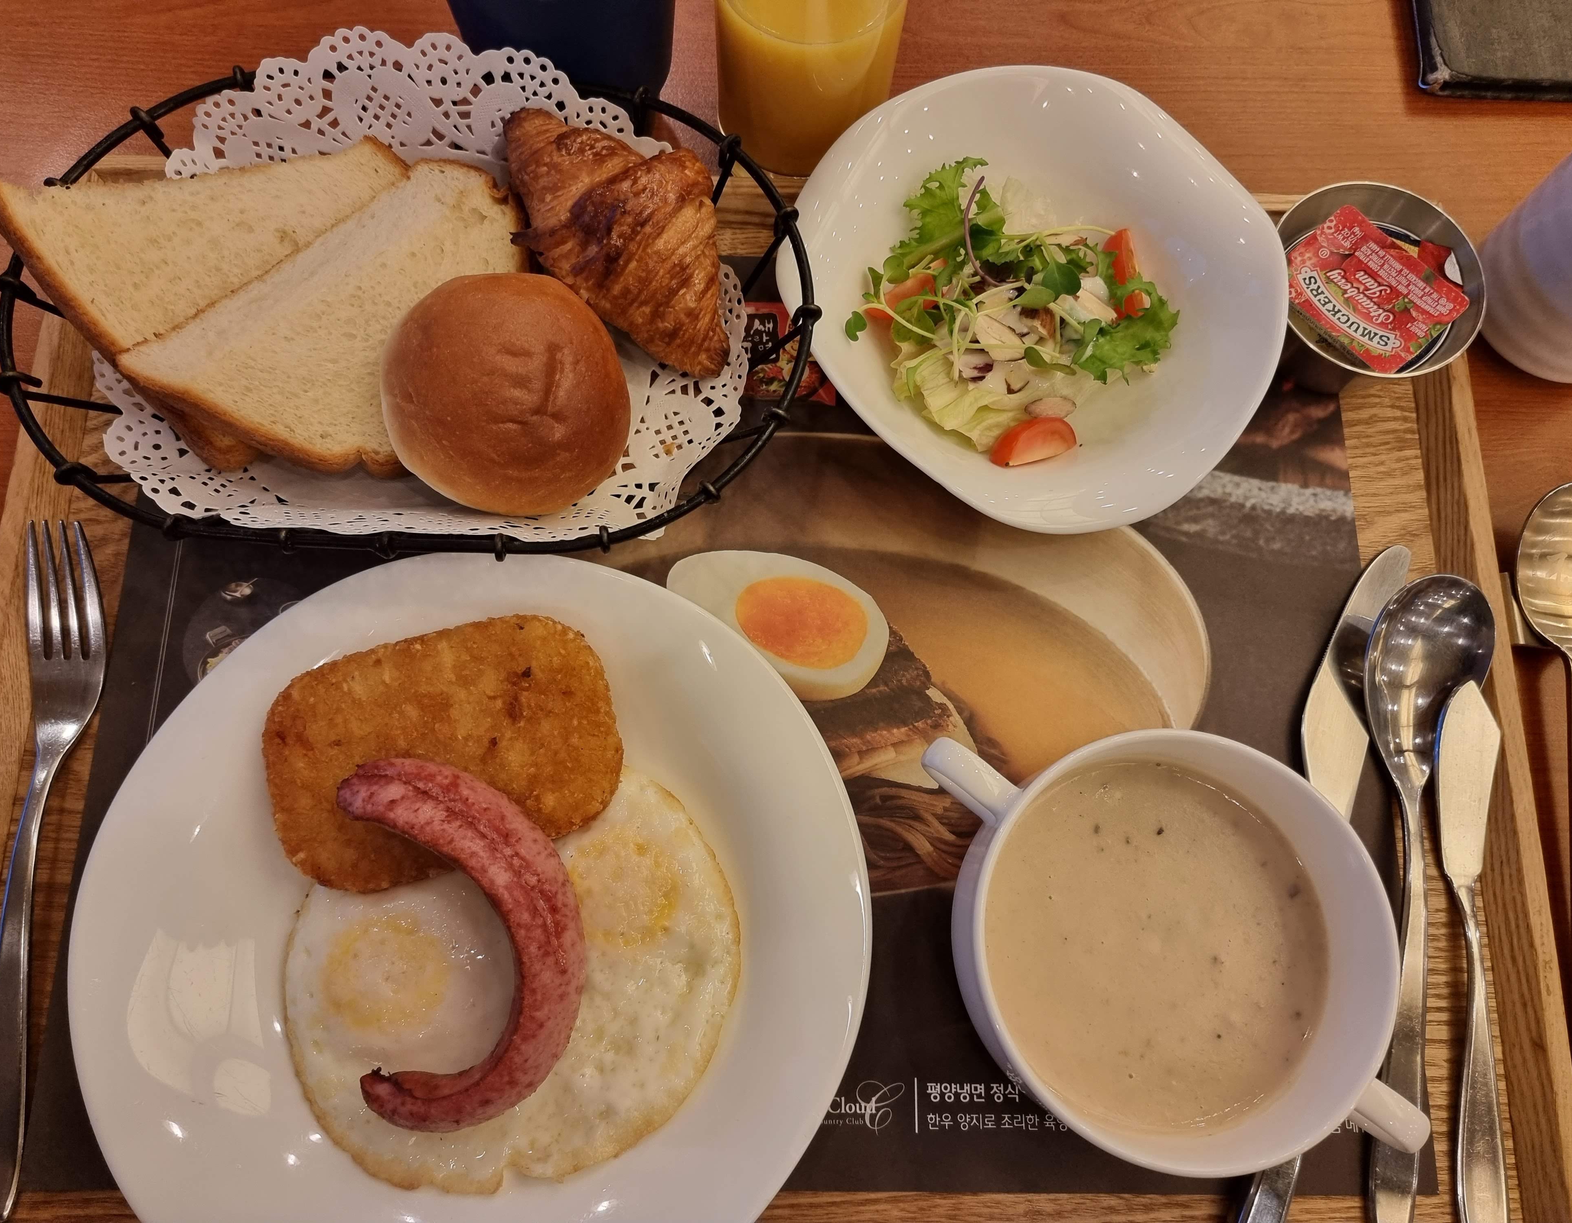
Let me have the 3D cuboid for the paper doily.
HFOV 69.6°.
[{"bbox_3d":[-0.114,-0.090,0.347,0.205,0.068,0.155,-3,76,-1],"label":"paper doily"}]

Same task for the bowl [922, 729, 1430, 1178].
[{"bbox_3d":[0.099,0.090,0.312,0.155,0.062,0.108,38,78,9],"label":"bowl"}]

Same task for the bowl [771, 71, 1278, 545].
[{"bbox_3d":[0.075,-0.093,0.363,0.139,0.055,0.147,-42,80,-10],"label":"bowl"}]

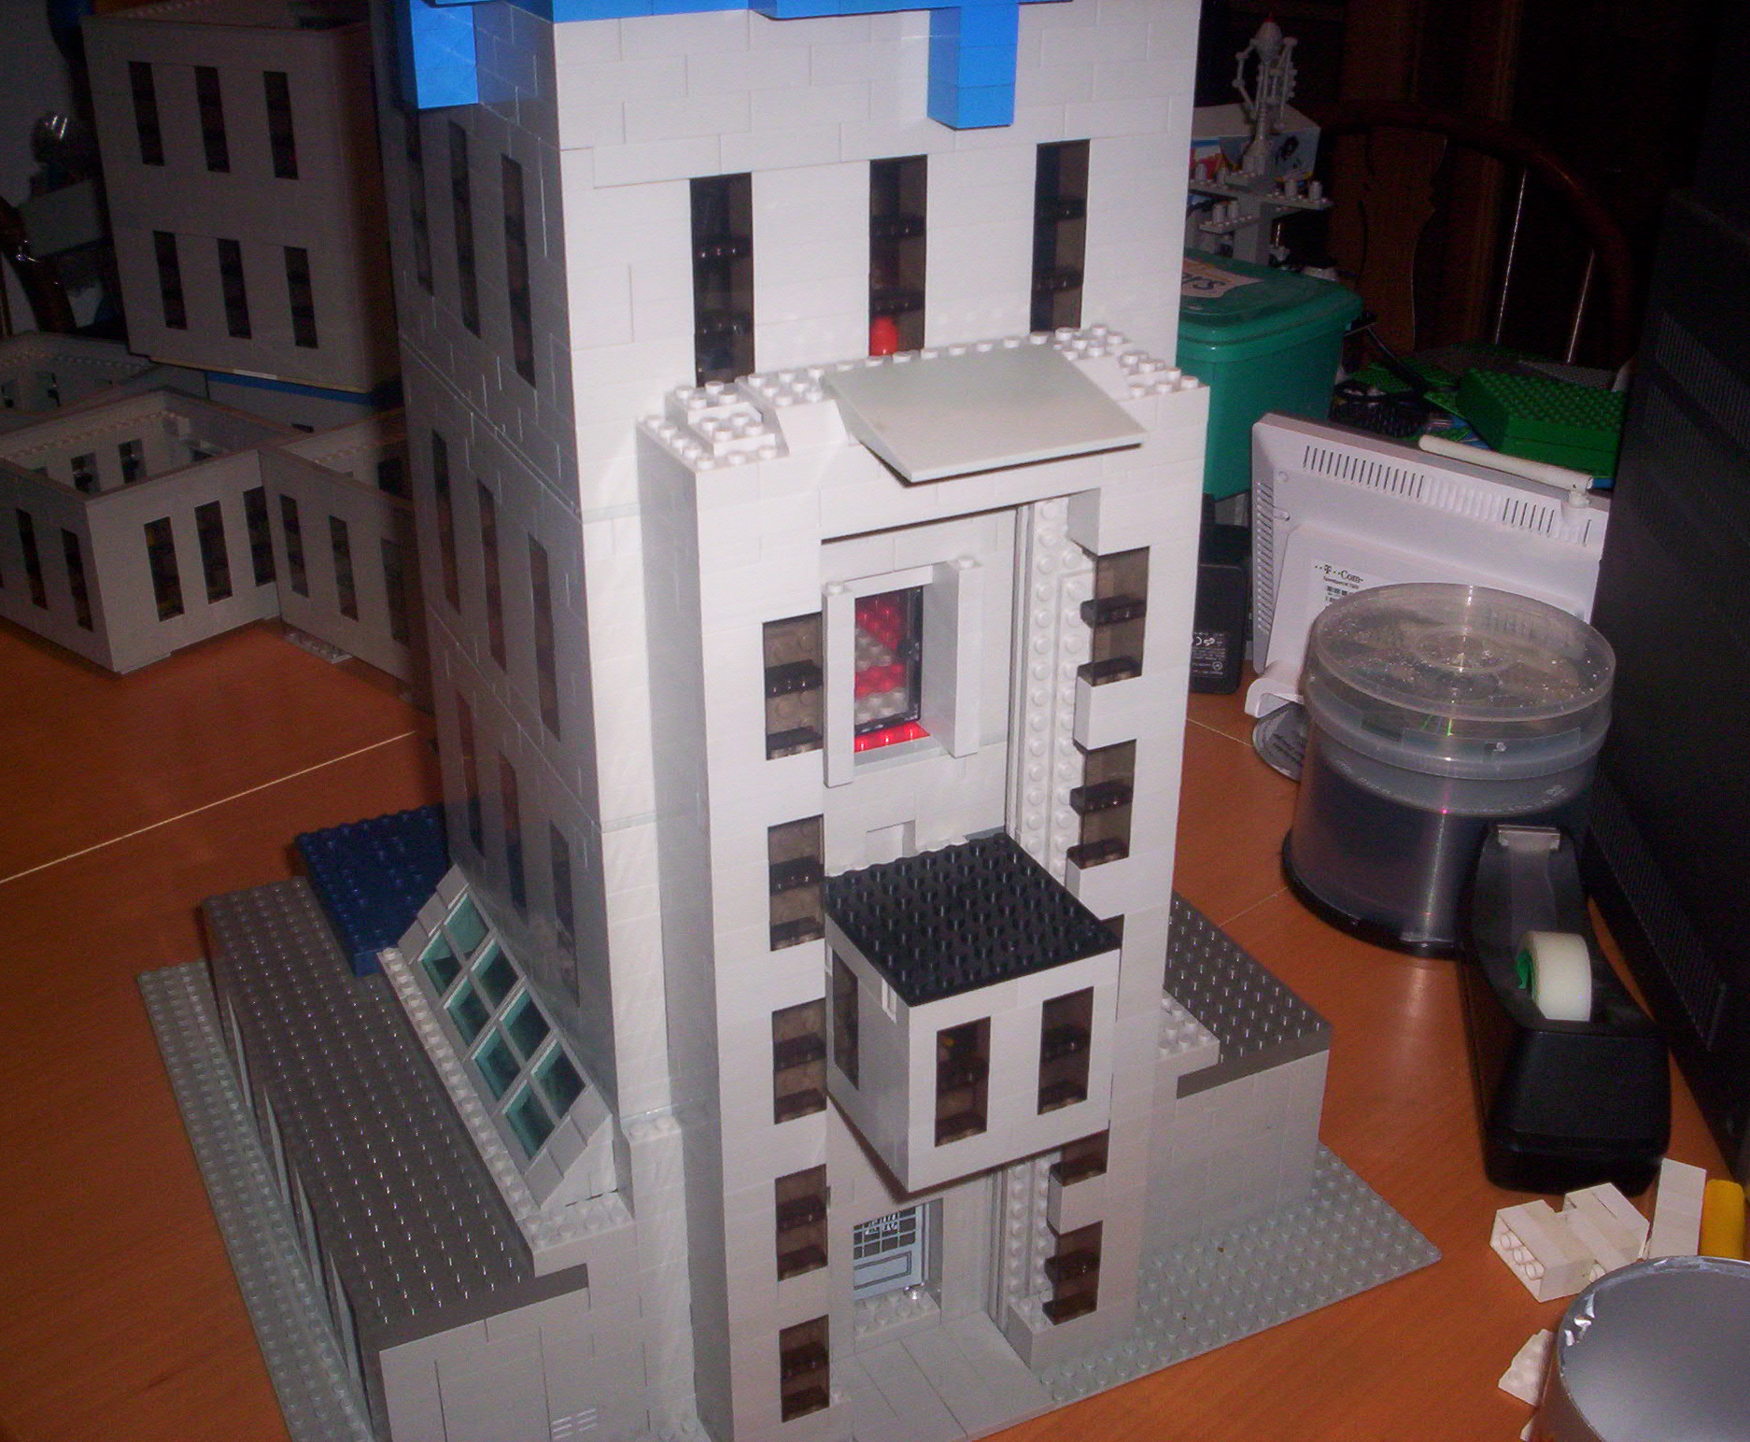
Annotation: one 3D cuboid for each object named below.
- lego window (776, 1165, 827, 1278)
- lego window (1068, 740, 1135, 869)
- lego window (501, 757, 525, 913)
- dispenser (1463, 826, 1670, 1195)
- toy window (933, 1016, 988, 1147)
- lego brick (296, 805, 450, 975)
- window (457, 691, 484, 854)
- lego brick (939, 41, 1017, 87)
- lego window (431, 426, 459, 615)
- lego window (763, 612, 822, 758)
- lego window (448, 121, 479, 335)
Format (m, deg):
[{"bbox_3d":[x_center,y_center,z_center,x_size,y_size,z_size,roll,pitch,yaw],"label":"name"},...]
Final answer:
[{"bbox_3d":[-0.023,0.143,0.601,0.016,0.038,0.008,-13,30,-24],"label":"lego window"},{"bbox_3d":[0.064,0.022,0.586,0.016,0.038,0.008,-12,30,-23],"label":"lego window"},{"bbox_3d":[-0.109,0.037,0.653,0.008,0.058,0.016,-13,30,-23],"label":"lego window"},{"bbox_3d":[0.266,0.108,0.811,0.065,0.067,0.155,3,27,5],"label":"dispenser"},{"bbox_3d":[0.022,0.095,0.557,0.016,0.038,0.008,-13,30,-23],"label":"toy window"},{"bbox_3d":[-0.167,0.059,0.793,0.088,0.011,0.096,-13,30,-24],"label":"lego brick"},{"bbox_3d":[-0.131,0.017,0.691,0.008,0.058,0.016,-13,30,-24],"label":"window"},{"bbox_3d":[0.024,-0.161,0.504,0.016,0.010,0.016,-12,30,-23],"label":"lego brick"},{"bbox_3d":[-0.130,-0.063,0.650,0.008,0.058,0.016,-13,30,-23],"label":"lego window"},{"bbox_3d":[-0.022,-0.010,0.522,0.016,0.038,0.008,-12,30,-23],"label":"lego window"},{"bbox_3d":[-0.108,-0.134,0.566,0.008,0.058,0.016,-12,30,-23],"label":"lego window"}]

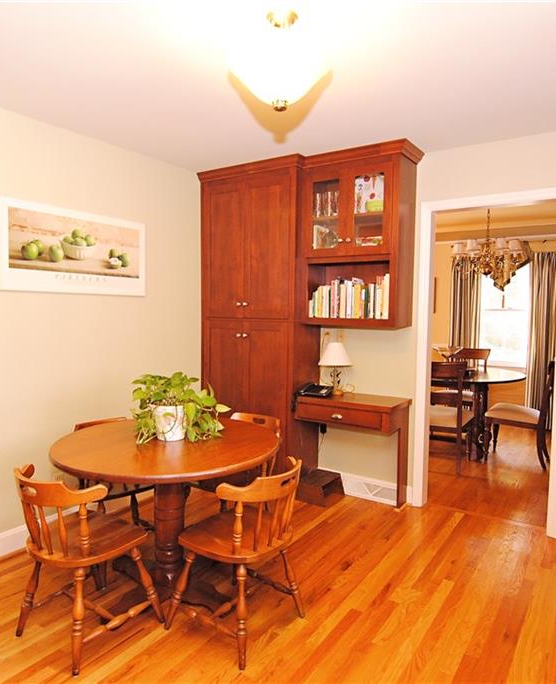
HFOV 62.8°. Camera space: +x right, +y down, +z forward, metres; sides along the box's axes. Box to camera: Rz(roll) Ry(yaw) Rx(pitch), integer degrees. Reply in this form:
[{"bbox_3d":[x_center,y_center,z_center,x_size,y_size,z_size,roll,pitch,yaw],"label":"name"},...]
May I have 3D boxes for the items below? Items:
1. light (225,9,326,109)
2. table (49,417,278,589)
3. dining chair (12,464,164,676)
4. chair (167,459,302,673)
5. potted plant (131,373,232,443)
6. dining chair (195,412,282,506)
[{"bbox_3d":[0.002,-1.009,1.629,0.370,0.360,0.370,0,4,0],"label":"light"},{"bbox_3d":[-0.533,0.839,2.245,1.050,0.745,1.050,3,4,36],"label":"table"},{"bbox_3d":[-0.818,0.854,1.924,0.520,0.750,0.500,3,4,36],"label":"dining chair"},{"bbox_3d":[-0.145,0.856,1.972,0.500,0.750,0.520,3,4,36],"label":"chair"},{"bbox_3d":[-0.469,0.302,2.214,0.440,0.330,0.390,0,4,0],"label":"potted plant"},{"bbox_3d":[-0.259,0.818,2.562,0.520,0.750,0.500,3,4,36],"label":"dining chair"}]

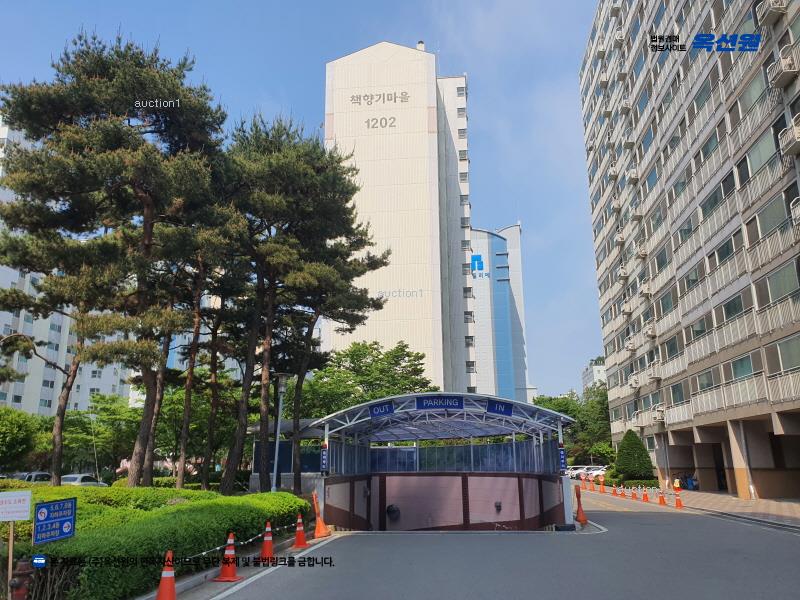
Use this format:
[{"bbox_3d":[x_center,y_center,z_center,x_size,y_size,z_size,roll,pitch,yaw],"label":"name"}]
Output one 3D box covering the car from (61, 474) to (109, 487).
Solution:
[{"bbox_3d":[-23.705,13.858,44.956,1.780,1.500,4.200,-1,-15,5],"label":"car"}]

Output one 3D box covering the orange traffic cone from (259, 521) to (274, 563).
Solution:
[{"bbox_3d":[-2.425,4.405,11.041,0.390,0.690,0.390,-2,-15,6],"label":"orange traffic cone"}]

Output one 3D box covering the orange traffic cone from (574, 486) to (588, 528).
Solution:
[{"bbox_3d":[5.389,6.064,17.936,0.380,1.060,0.380,-2,-15,6],"label":"orange traffic cone"}]

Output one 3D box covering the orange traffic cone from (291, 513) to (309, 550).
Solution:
[{"bbox_3d":[-2.083,4.862,12.729,0.380,0.690,0.380,-2,-15,6],"label":"orange traffic cone"}]

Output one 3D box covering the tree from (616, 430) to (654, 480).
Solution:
[{"bbox_3d":[15.436,10.310,39.156,2.550,3.600,2.550,-2,-15,6],"label":"tree"}]

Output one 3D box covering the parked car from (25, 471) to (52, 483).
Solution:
[{"bbox_3d":[-27.764,14.045,45.944,1.800,1.600,4.400,-1,-15,5],"label":"parked car"}]

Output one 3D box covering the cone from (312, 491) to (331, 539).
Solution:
[{"bbox_3d":[-1.957,5.368,15.303,0.400,1.060,0.400,-2,-15,6],"label":"cone"}]

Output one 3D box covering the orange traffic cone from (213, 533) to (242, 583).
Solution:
[{"bbox_3d":[-2.630,3.920,9.250,0.420,0.690,0.420,-2,-15,6],"label":"orange traffic cone"}]

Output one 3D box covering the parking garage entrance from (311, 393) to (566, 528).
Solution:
[{"bbox_3d":[1.475,5.348,20.111,7.150,3.600,8.000,-1,-15,5],"label":"parking garage entrance"}]

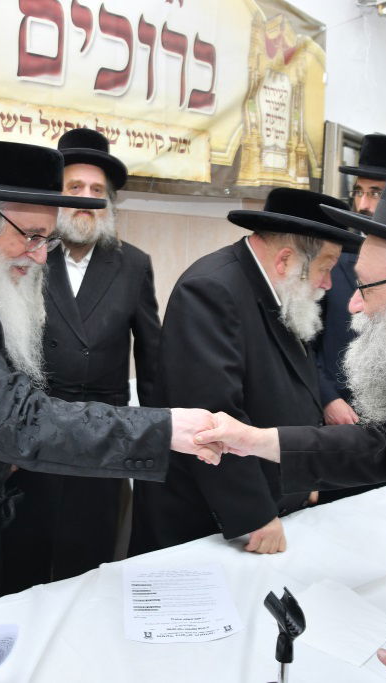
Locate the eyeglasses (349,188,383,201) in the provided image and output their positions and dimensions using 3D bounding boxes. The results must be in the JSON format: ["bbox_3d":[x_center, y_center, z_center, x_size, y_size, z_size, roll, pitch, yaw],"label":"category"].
[{"bbox_3d":[0.612,-0.487,2.275,0.140,0.042,0.140,6,9,38],"label":"eyeglasses"}]

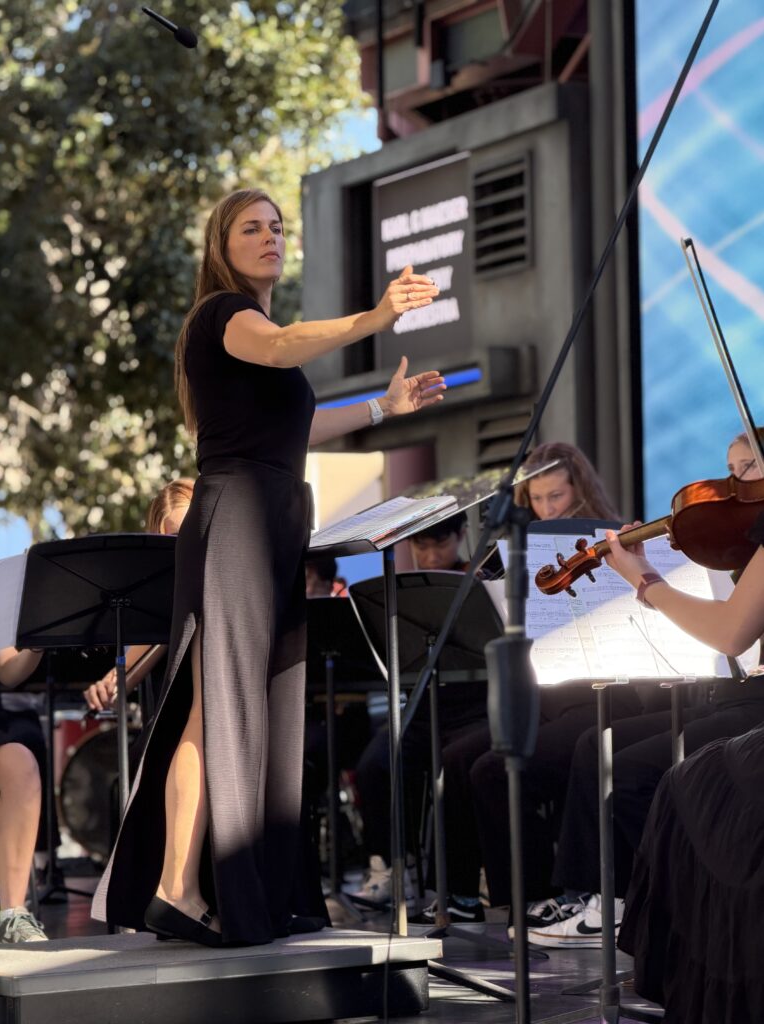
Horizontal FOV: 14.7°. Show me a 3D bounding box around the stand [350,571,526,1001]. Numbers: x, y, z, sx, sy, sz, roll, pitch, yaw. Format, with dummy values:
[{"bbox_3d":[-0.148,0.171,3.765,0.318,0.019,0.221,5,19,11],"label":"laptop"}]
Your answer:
[{"bbox_3d":[0.145,0.648,7.600,0.510,0.980,0.470,-4,-4,40],"label":"stand"}]

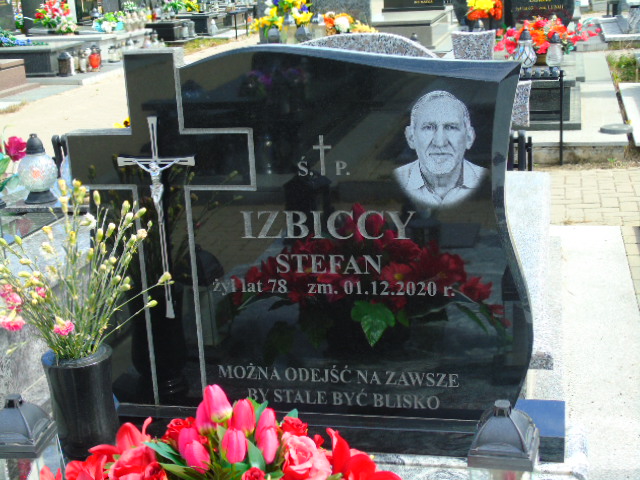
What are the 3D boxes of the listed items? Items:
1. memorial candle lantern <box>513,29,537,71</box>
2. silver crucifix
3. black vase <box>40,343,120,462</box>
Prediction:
[{"bbox_3d":[1.659,-1.534,8.050,0.175,0.330,0.175,0,15,13],"label":"memorial candle lantern"},{"bbox_3d":[-0.323,-0.045,2.039,0.167,0.421,0.035,0,15,13],"label":"silver crucifix"},{"bbox_3d":[-0.468,0.338,1.993,0.138,0.234,0.138,0,15,13],"label":"black vase"}]

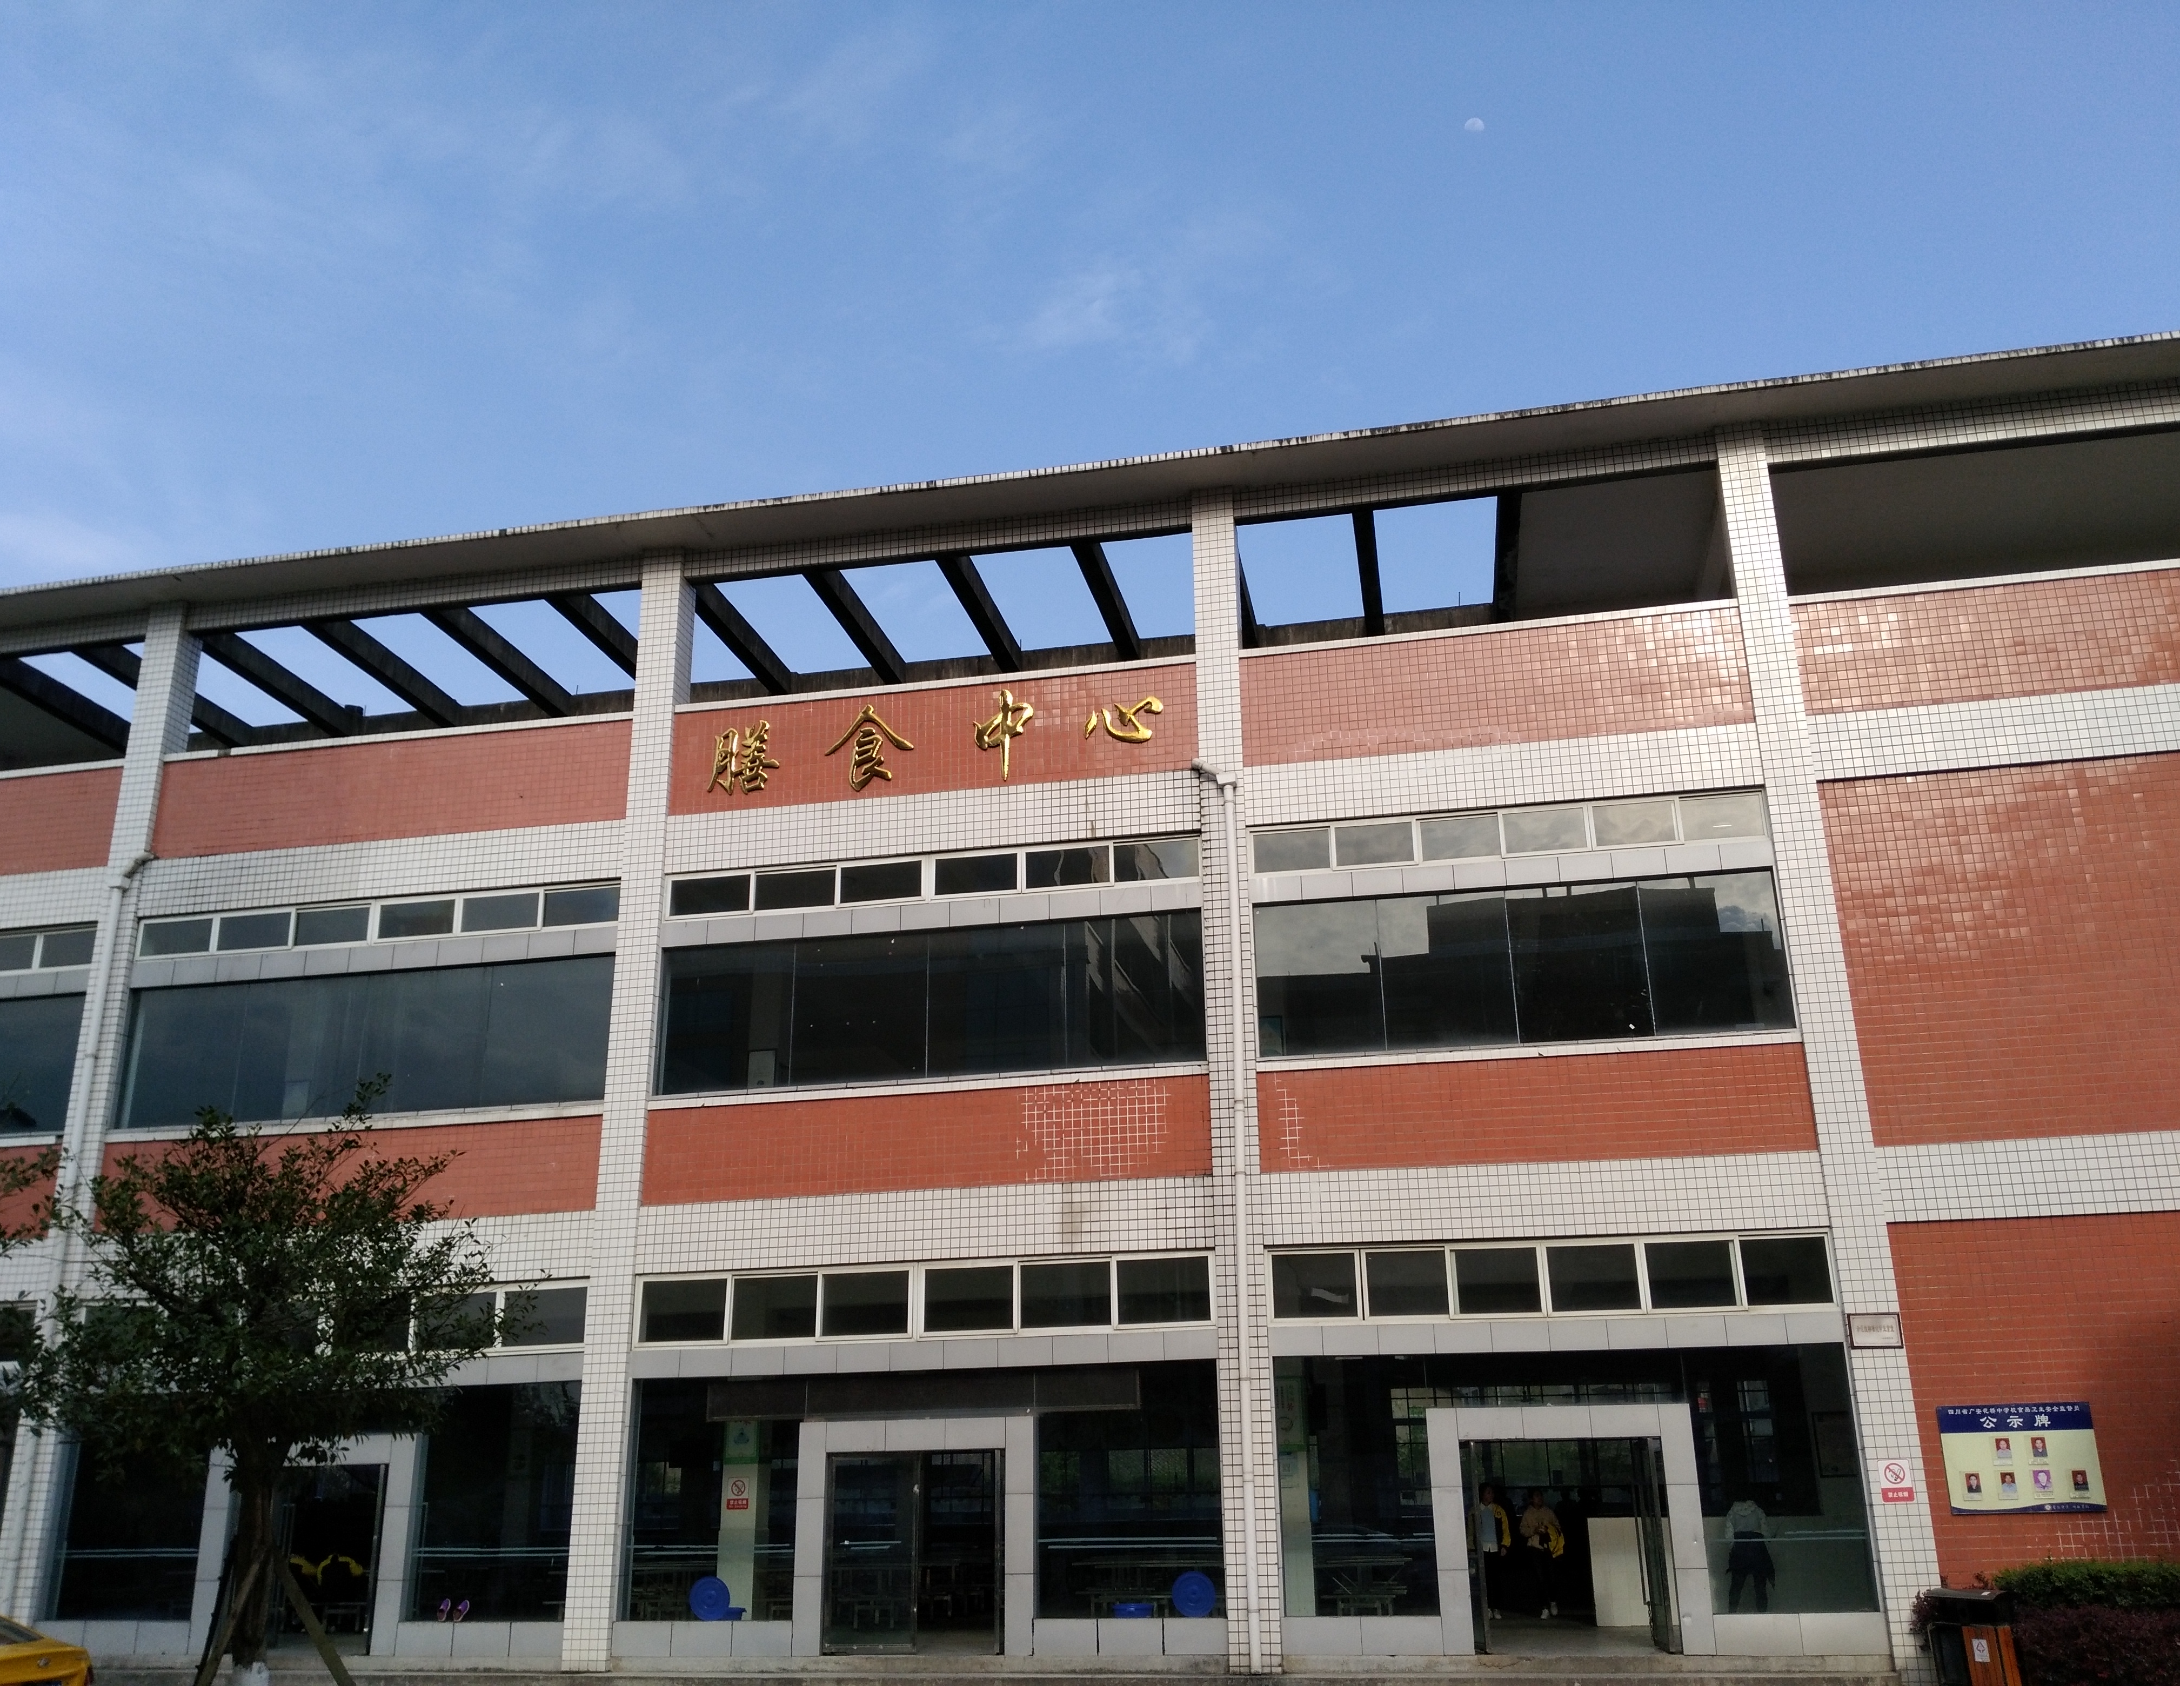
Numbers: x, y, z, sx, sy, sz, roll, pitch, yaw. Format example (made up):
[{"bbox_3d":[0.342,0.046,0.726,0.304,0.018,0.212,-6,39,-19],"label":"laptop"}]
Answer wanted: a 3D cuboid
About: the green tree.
[{"bbox_3d":[-7.809,5.300,17.056,4.300,6.081,4.200,-5,-19,10],"label":"green tree"}]

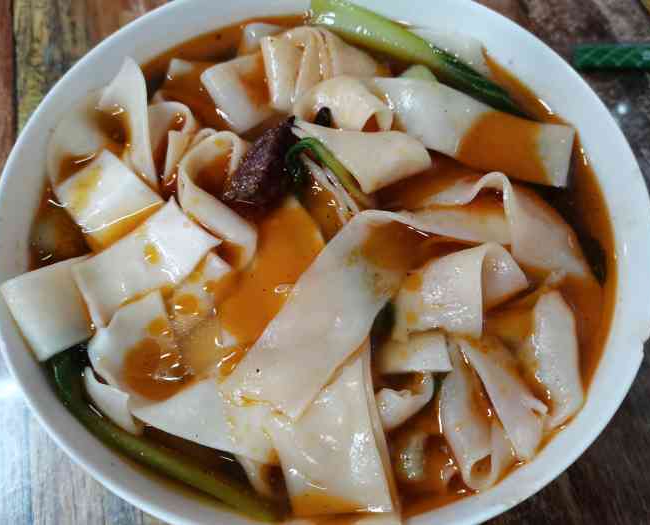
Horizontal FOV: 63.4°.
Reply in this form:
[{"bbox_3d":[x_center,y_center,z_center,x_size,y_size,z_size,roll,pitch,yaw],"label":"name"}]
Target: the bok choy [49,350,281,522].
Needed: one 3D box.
[{"bbox_3d":[-0.054,0.052,0.159,0.094,0.014,0.018,35,70,15],"label":"bok choy"}]

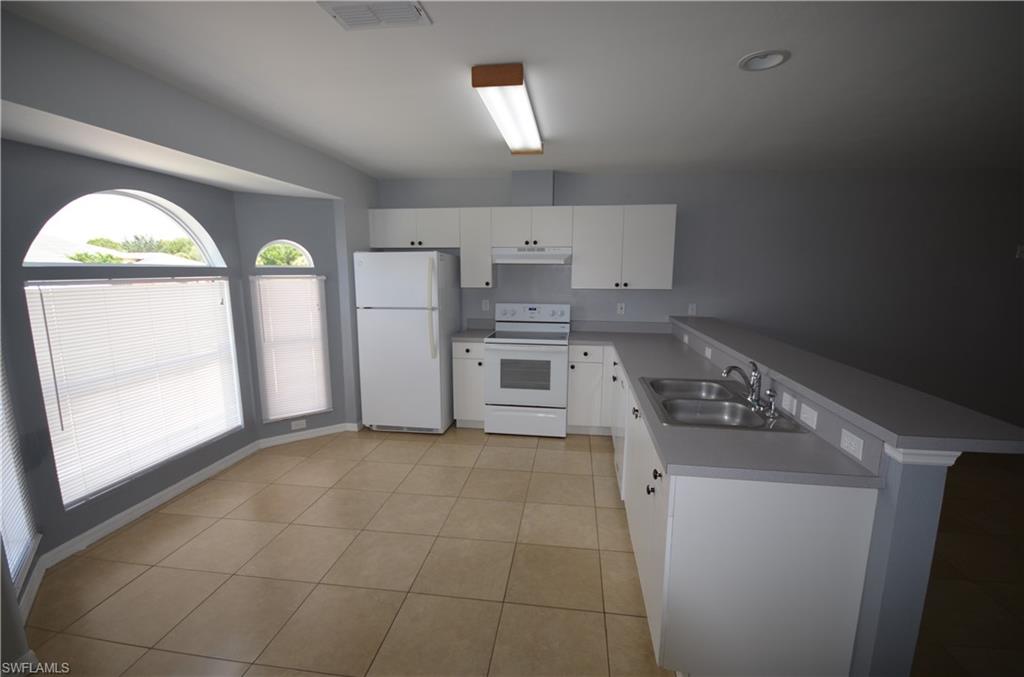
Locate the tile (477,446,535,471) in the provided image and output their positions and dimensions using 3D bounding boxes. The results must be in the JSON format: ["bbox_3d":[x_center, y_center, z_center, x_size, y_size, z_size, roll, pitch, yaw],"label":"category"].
[{"bbox_3d":[-0.041,1.006,3.563,0.457,0.010,0.457,1,8,8],"label":"tile"}]

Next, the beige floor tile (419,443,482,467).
[{"bbox_3d":[-0.497,0.973,3.546,0.457,0.010,0.437,1,9,8],"label":"beige floor tile"}]

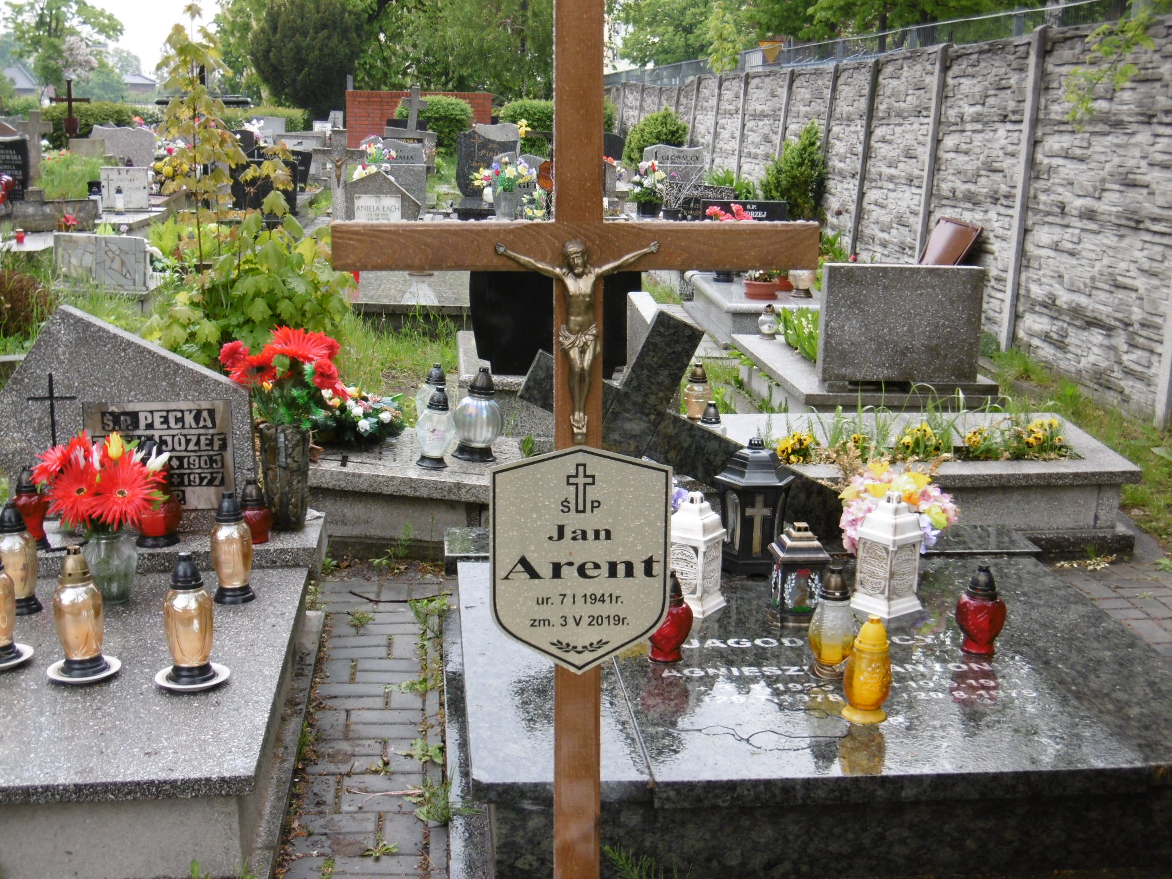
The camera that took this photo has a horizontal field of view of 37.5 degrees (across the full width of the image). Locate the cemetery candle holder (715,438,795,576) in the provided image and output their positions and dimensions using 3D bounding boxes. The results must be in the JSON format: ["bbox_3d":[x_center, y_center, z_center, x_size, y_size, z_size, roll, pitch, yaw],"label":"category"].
[{"bbox_3d":[0.481,0.177,4.874,0.229,0.365,0.202,1,12,-6],"label":"cemetery candle holder"}]

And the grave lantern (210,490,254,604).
[{"bbox_3d":[-0.921,0.277,4.497,0.112,0.284,0.112,1,11,0],"label":"grave lantern"}]

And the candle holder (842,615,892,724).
[{"bbox_3d":[0.600,0.483,3.676,0.104,0.221,0.104,1,11,0],"label":"candle holder"}]

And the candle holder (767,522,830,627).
[{"bbox_3d":[0.619,0.376,5.018,0.153,0.271,0.153,-1,12,-8],"label":"candle holder"}]

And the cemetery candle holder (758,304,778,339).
[{"bbox_3d":[1.000,-0.652,9.467,0.116,0.177,0.116,0,12,-5],"label":"cemetery candle holder"}]

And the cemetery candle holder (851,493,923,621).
[{"bbox_3d":[0.786,0.285,4.467,0.132,0.313,0.132,-9,15,-41],"label":"cemetery candle holder"}]

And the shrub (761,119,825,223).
[{"bbox_3d":[1.886,-2.094,15.368,0.568,1.468,0.568,1,11,0],"label":"shrub"}]

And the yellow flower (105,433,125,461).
[{"bbox_3d":[-1.346,0.020,4.932,0.058,0.082,0.052,-3,12,-15],"label":"yellow flower"}]

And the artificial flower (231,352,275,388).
[{"bbox_3d":[-1.060,-0.220,5.500,0.166,0.117,0.100,-2,12,-11],"label":"artificial flower"}]

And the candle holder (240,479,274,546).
[{"bbox_3d":[-0.981,0.209,5.149,0.099,0.192,0.099,-2,12,-5],"label":"candle holder"}]

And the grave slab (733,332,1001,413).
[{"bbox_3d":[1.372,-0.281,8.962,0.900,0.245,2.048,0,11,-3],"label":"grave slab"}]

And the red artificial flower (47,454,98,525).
[{"bbox_3d":[-1.292,0.130,4.400,0.167,0.176,0.078,-1,11,-6],"label":"red artificial flower"}]

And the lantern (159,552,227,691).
[{"bbox_3d":[-0.948,0.424,4.110,0.163,0.317,0.163,-2,12,-5],"label":"lantern"}]

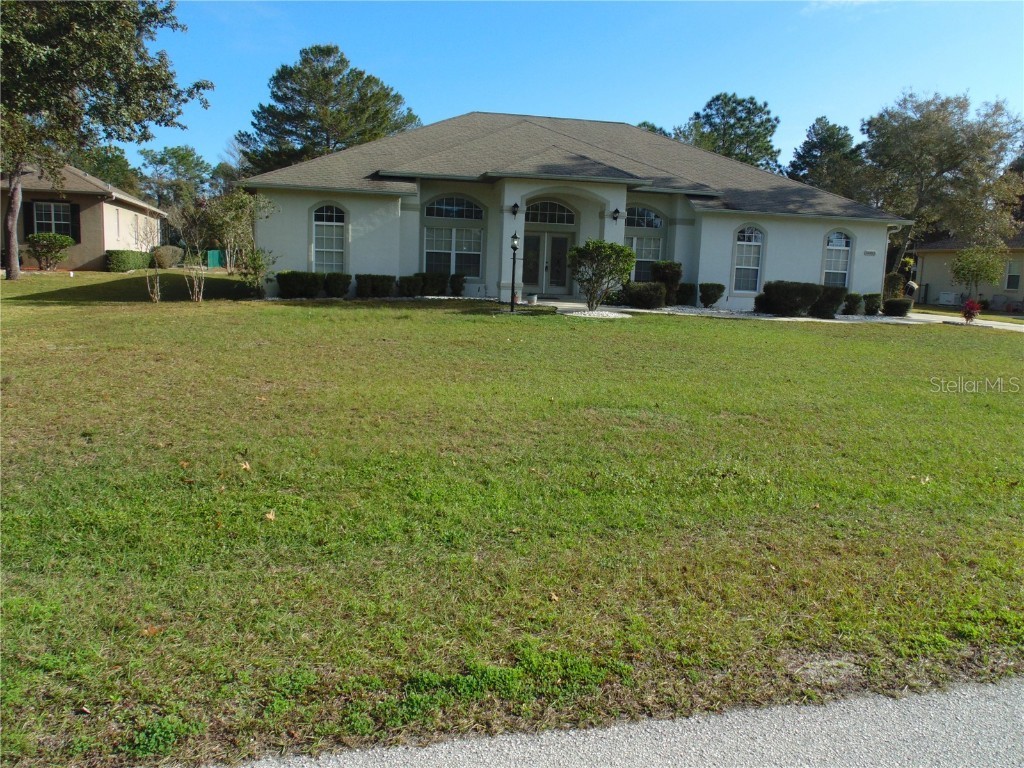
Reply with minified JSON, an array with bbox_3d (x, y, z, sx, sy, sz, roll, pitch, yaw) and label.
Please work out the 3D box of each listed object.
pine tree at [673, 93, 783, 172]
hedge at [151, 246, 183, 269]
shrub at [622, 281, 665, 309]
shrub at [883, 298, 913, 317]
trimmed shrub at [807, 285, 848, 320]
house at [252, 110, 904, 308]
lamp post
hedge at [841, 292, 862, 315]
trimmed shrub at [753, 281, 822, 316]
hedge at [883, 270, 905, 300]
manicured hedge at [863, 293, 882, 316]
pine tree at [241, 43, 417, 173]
[{"bbox_3d":[15.527,-13.656,57.985,7.600,14.300,7.600,1,8,-10],"label":"pine tree"},{"bbox_3d":[-16.963,-6.256,39.500,1.450,1.120,1.400,1,8,-10],"label":"hedge"},{"bbox_3d":[4.164,-2.781,25.100,1.350,0.850,1.100,1,8,-12],"label":"shrub"},{"bbox_3d":[13.332,-2.633,27.600,0.950,0.600,0.900,1,8,-10],"label":"shrub"},{"bbox_3d":[10.263,-2.643,25.900,1.120,1.020,1.050,1,8,-10],"label":"trimmed shrub"},{"bbox_3d":[1.504,-7.118,32.508,22.000,7.250,16.000,1,8,-12],"label":"house"},{"bbox_3d":[0.083,-3.113,22.200,0.220,2.200,0.220,1,8,-12],"label":"lamp post"},{"bbox_3d":[11.553,-2.714,27.100,0.660,0.730,0.640,1,8,-10],"label":"hedge"},{"bbox_3d":[8.968,-2.767,26.000,1.850,1.130,1.150,1,8,-10],"label":"trimmed shrub"},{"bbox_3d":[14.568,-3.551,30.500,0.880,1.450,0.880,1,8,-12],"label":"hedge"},{"bbox_3d":[12.457,-2.747,27.600,0.650,0.760,0.620,1,8,-12],"label":"manicured hedge"},{"bbox_3d":[-11.365,-13.297,48.974,10.600,14.000,10.000,1,8,-12],"label":"pine tree"}]

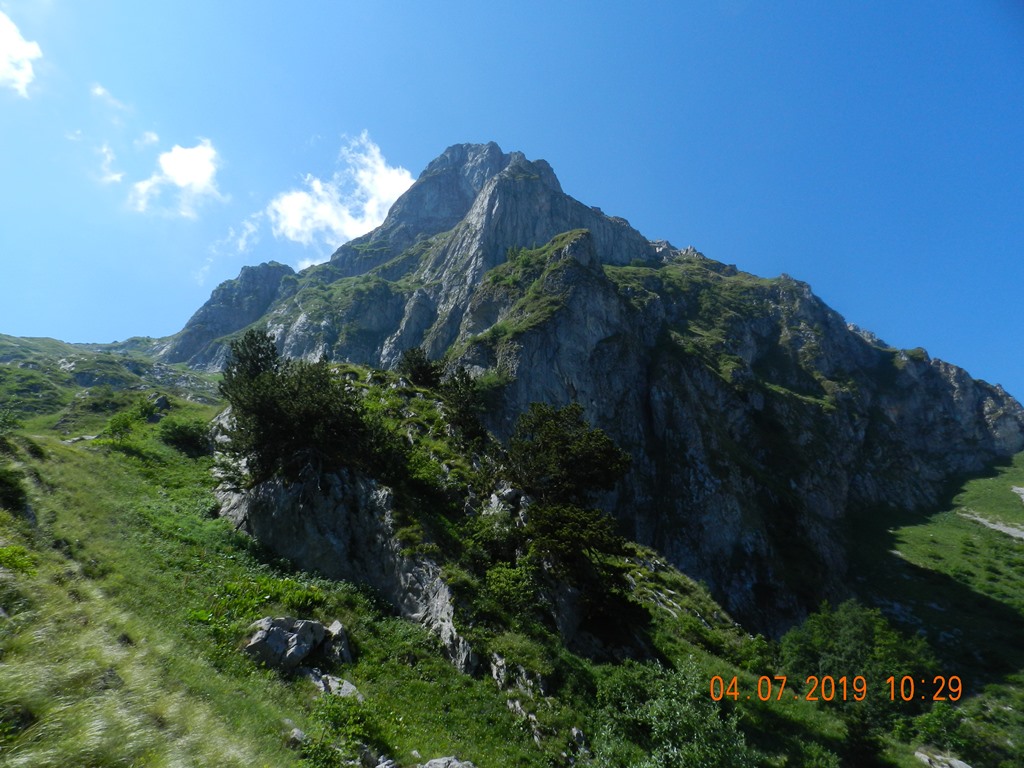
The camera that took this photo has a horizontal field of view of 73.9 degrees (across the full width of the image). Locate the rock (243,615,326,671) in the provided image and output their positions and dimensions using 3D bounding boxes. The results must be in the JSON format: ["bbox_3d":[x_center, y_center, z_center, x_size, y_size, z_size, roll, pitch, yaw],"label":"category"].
[{"bbox_3d":[-4.614,5.263,13.800,1.600,0.900,1.200,1,-5,-6],"label":"rock"}]

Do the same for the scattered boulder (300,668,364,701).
[{"bbox_3d":[-3.430,5.761,13.000,1.200,0.450,0.850,1,-5,-6],"label":"scattered boulder"}]

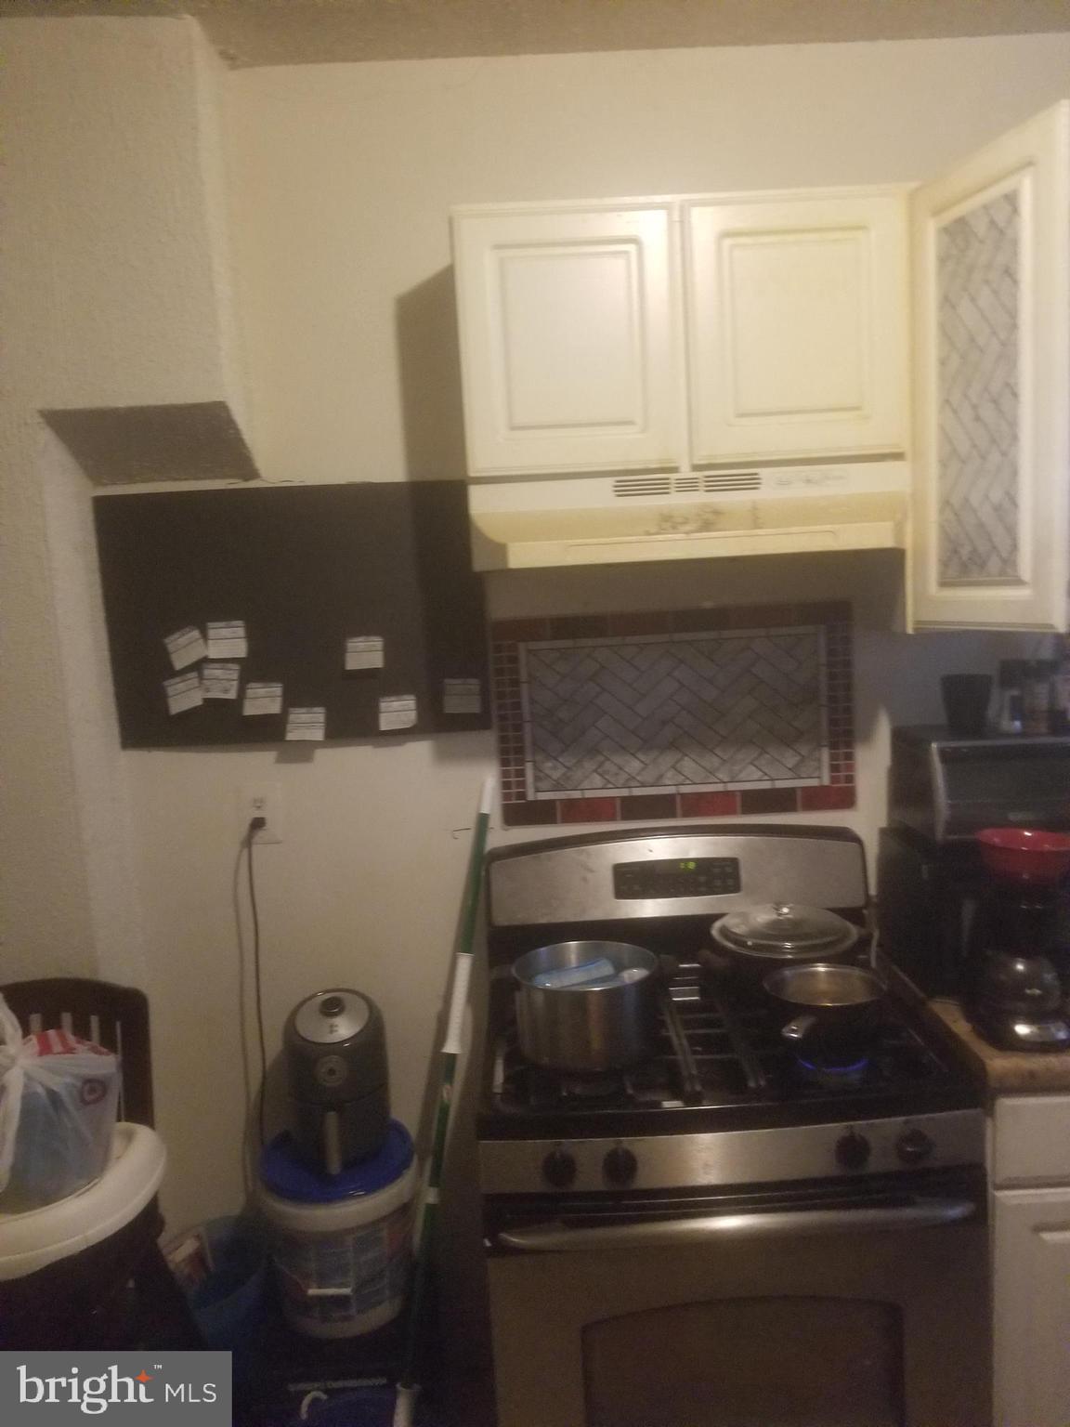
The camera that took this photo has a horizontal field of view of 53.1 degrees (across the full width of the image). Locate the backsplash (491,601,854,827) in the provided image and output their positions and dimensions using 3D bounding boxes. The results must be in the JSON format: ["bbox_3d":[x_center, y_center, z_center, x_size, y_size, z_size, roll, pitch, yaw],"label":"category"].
[{"bbox_3d":[0.290,0.003,2.194,0.733,0.429,0.015,-3,6,-1],"label":"backsplash"}]

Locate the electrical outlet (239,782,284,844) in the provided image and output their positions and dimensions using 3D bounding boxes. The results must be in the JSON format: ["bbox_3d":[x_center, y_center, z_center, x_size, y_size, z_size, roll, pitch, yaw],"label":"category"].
[{"bbox_3d":[-0.562,0.206,2.197,0.085,0.125,0.012,-3,6,-1],"label":"electrical outlet"}]

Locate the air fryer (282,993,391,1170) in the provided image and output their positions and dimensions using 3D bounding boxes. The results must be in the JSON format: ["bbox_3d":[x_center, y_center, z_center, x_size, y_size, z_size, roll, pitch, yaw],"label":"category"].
[{"bbox_3d":[-0.389,0.720,2.107,0.200,0.292,0.245,-2,9,-5],"label":"air fryer"}]

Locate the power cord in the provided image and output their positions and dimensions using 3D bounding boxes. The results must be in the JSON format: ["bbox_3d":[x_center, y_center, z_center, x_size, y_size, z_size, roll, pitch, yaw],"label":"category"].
[{"bbox_3d":[-0.563,0.554,2.187,0.045,0.713,0.060,-3,6,-1],"label":"power cord"}]

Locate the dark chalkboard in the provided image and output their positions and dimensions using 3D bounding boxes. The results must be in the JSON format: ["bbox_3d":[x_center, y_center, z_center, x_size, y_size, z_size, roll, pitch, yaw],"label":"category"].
[{"bbox_3d":[-0.479,-0.200,2.154,0.765,0.508,0.012,-3,6,-1],"label":"dark chalkboard"}]

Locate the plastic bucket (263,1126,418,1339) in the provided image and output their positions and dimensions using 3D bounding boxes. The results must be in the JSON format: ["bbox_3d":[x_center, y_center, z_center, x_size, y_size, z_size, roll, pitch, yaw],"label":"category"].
[{"bbox_3d":[-0.384,1.006,2.128,0.300,0.296,0.300,-1,11,-1],"label":"plastic bucket"}]

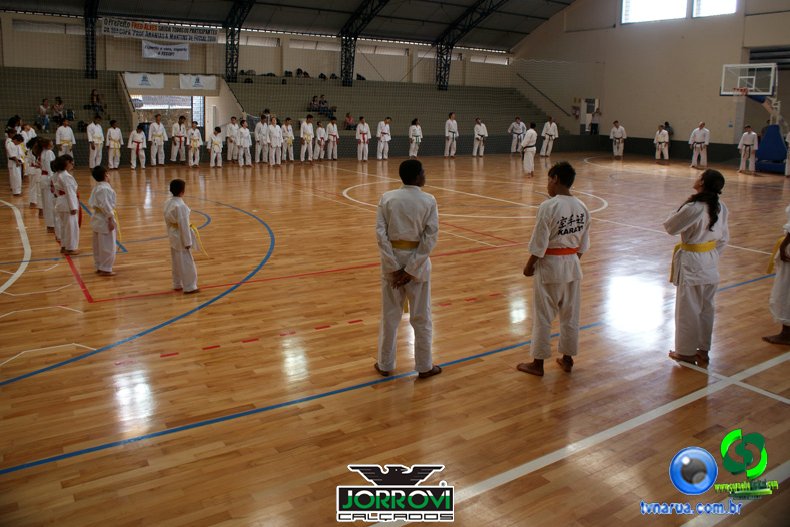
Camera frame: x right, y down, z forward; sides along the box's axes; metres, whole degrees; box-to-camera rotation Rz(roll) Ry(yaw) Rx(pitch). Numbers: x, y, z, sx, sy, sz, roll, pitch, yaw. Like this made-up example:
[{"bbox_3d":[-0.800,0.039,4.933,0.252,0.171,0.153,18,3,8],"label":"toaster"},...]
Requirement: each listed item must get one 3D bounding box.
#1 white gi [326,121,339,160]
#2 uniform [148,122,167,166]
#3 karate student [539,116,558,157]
[{"bbox_3d":[-2.374,-4.657,22.603,0.500,1.402,0.300,-2,15,-14],"label":"white gi"},{"bbox_3d":[-7.773,-3.913,19.476,0.600,1.436,0.300,-7,16,-28],"label":"uniform"},{"bbox_3d":[6.950,-5.709,26.833,0.720,1.795,0.380,6,15,16],"label":"karate student"}]

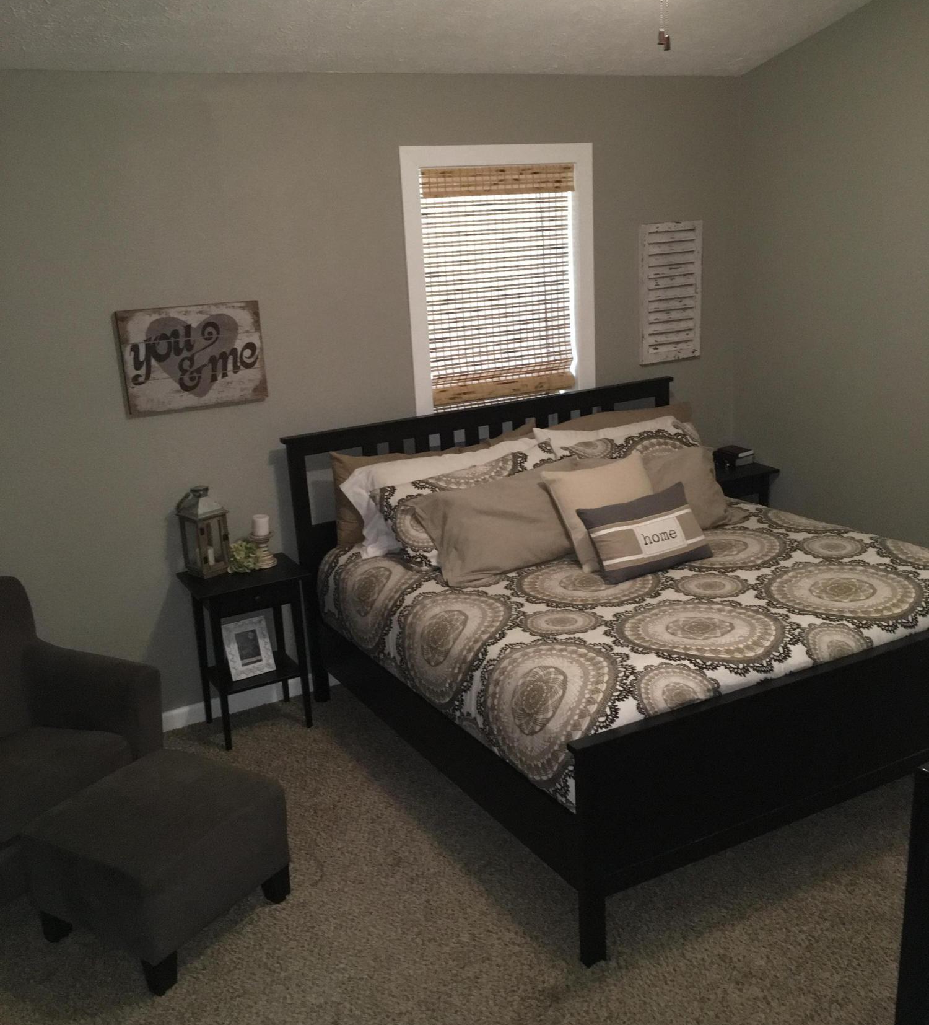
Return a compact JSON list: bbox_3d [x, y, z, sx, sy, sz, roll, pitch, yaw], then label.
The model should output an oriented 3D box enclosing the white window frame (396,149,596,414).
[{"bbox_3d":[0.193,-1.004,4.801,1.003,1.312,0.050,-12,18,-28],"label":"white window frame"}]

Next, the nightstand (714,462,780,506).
[{"bbox_3d":[1.389,0.109,5.580,0.458,0.692,0.352,-12,18,-28],"label":"nightstand"}]

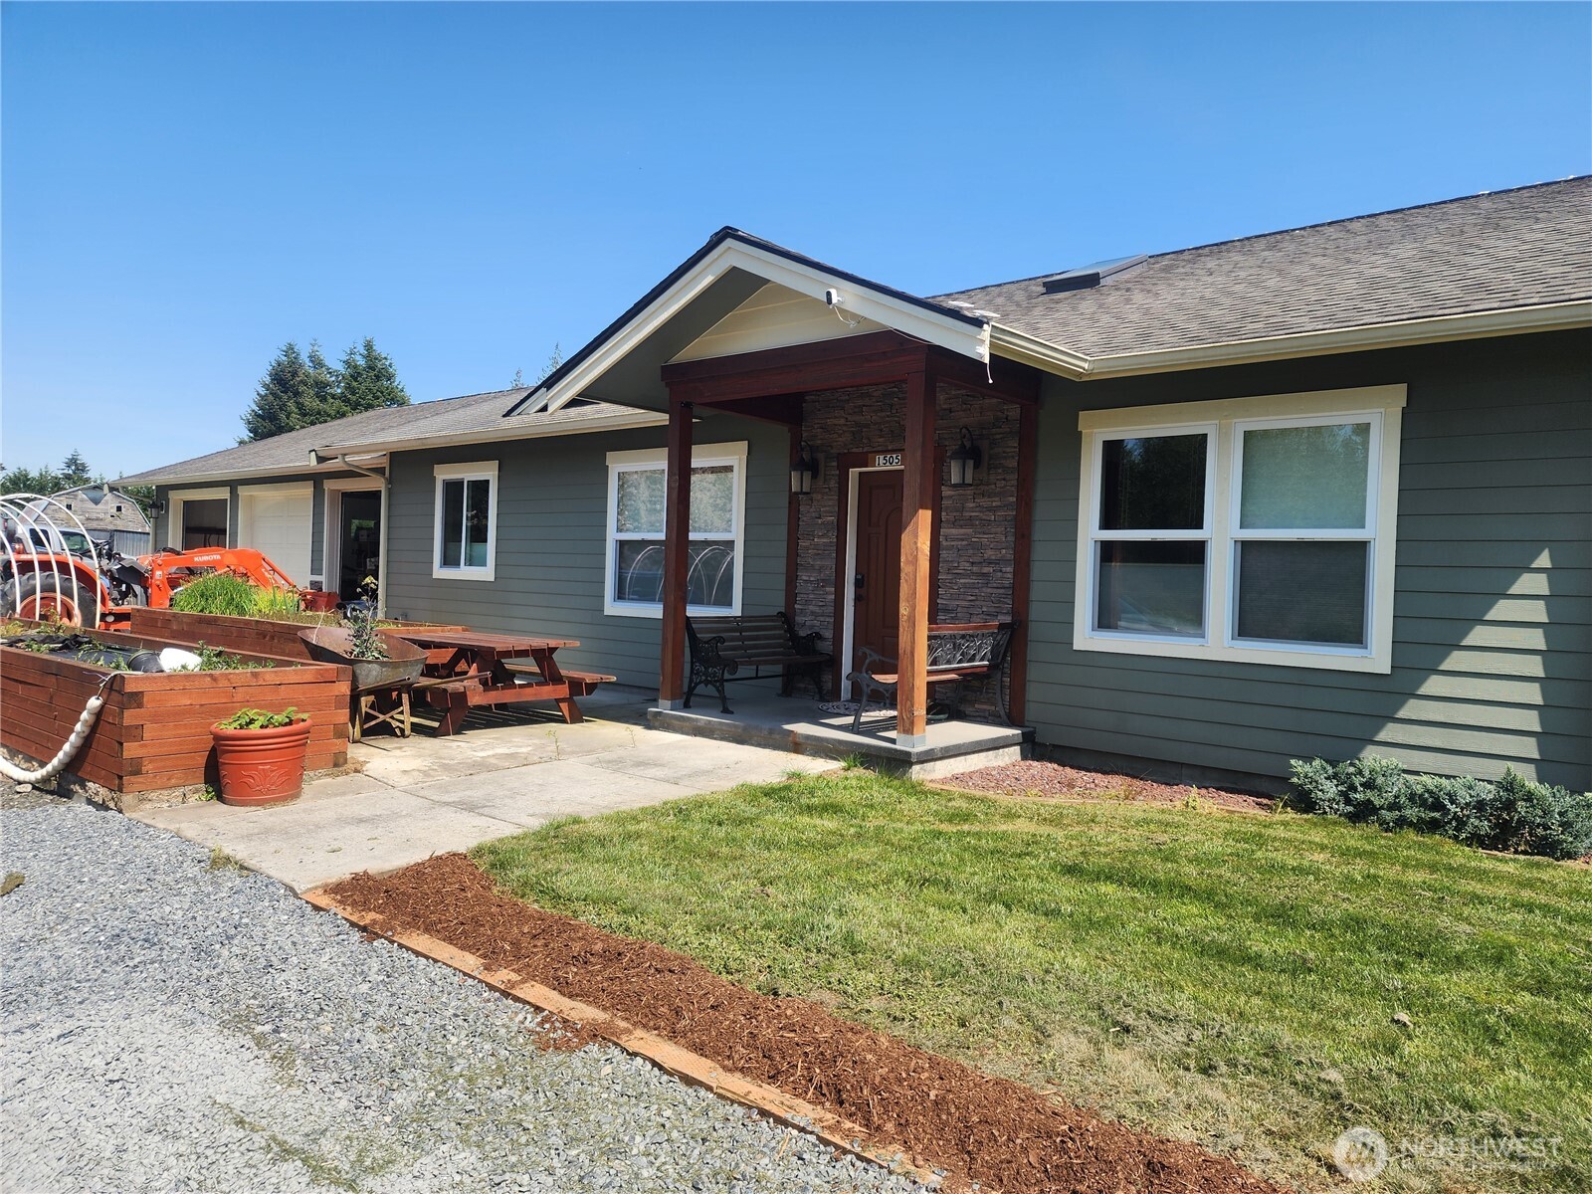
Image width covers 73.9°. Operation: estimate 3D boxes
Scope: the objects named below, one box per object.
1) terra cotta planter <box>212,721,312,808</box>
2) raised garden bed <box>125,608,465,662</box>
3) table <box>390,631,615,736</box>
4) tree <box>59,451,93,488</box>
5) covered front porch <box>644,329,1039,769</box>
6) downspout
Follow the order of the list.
[{"bbox_3d":[-2.927,0.915,5.802,0.500,0.430,0.500,3,2,41],"label":"terra cotta planter"},{"bbox_3d":[-5.461,0.548,11.352,4.300,0.680,1.330,3,2,36],"label":"raised garden bed"},{"bbox_3d":[-2.715,0.707,9.030,1.740,0.705,1.520,3,2,42],"label":"table"},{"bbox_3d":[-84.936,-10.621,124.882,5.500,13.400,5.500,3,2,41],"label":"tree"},{"bbox_3d":[0.367,-0.346,8.338,2.620,2.960,1.700,3,2,41],"label":"covered front porch"},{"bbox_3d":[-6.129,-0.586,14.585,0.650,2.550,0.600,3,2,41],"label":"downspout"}]

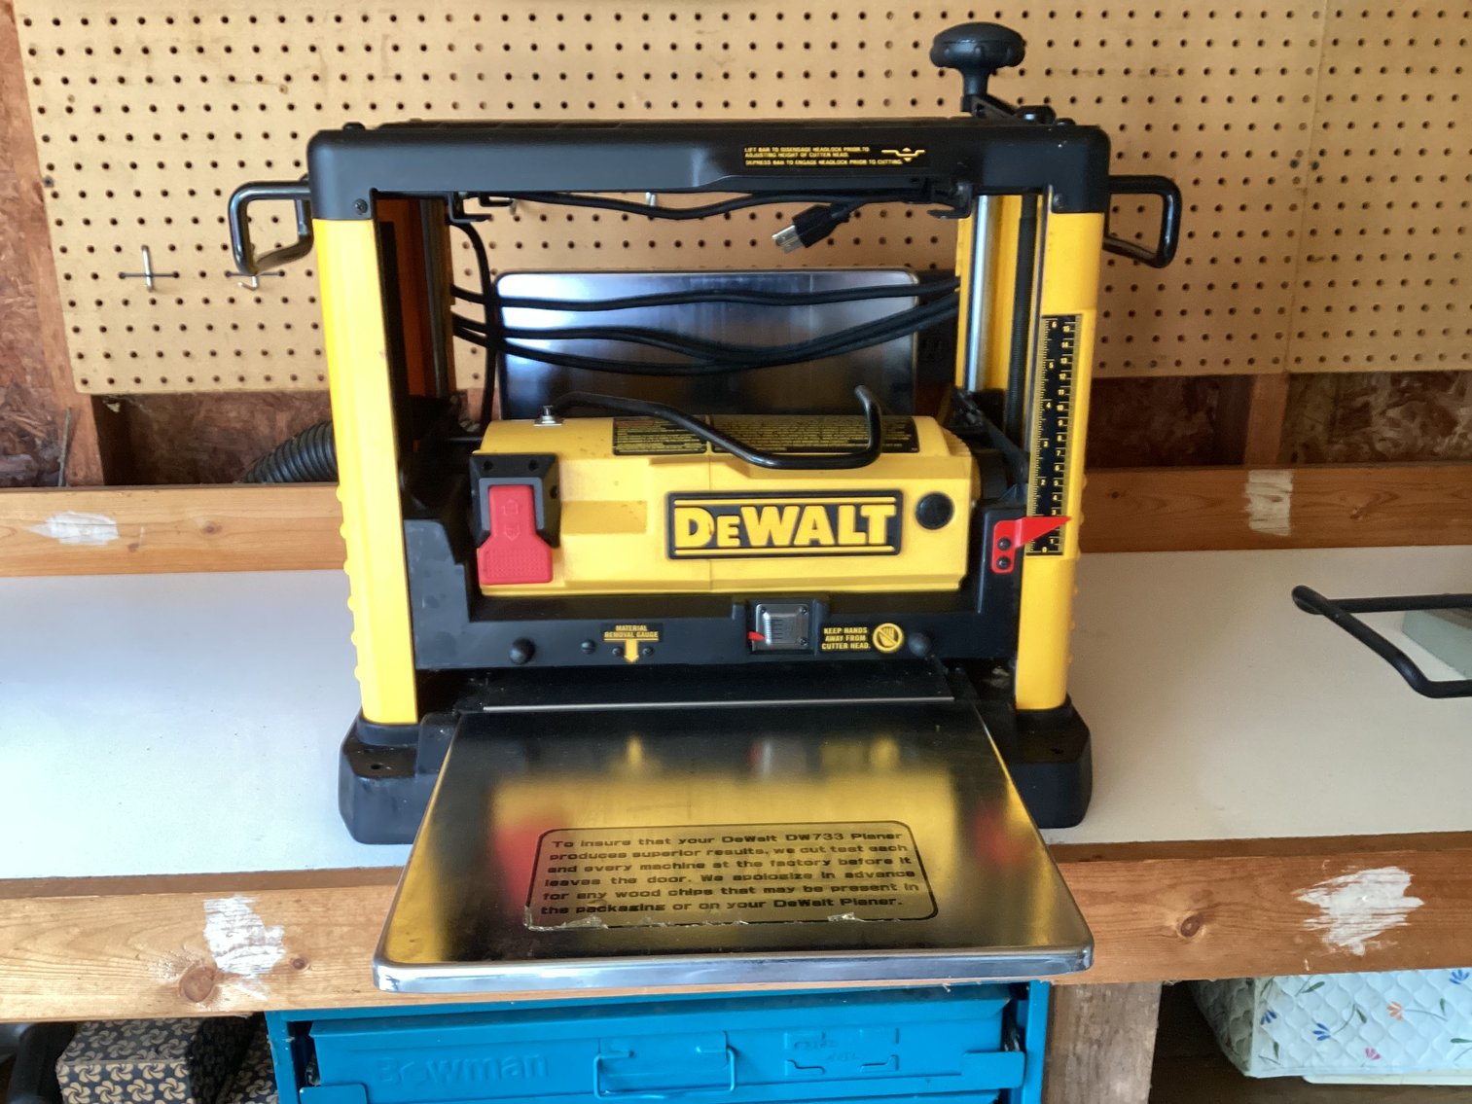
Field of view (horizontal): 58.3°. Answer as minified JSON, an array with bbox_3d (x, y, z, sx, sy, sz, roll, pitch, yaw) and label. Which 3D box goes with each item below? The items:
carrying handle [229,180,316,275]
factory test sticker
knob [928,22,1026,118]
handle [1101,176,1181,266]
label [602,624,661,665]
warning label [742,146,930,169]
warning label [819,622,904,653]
[{"bbox_3d":[-0.290,-0.229,0.909,0.065,0.059,0.154,-1,18,-3],"label":"carrying handle"},{"bbox_3d":[-0.004,0.167,0.688,0.204,0.001,0.095,-1,18,-3],"label":"factory test sticker"},{"bbox_3d":[0.151,-0.302,0.825,0.060,0.053,0.060,-1,18,-3],"label":"knob"},{"bbox_3d":[0.253,-0.239,0.933,0.065,0.059,0.154,-1,18,-3],"label":"handle"},{"bbox_3d":[-0.070,0.061,0.883,0.041,0.029,0.002,-1,18,-3],"label":"label"},{"bbox_3d":[0.060,-0.234,0.783,0.110,0.015,0.002,-1,-7,-3],"label":"warning label"},{"bbox_3d":[0.086,0.059,0.890,0.058,0.022,0.002,-1,18,-3],"label":"warning label"}]

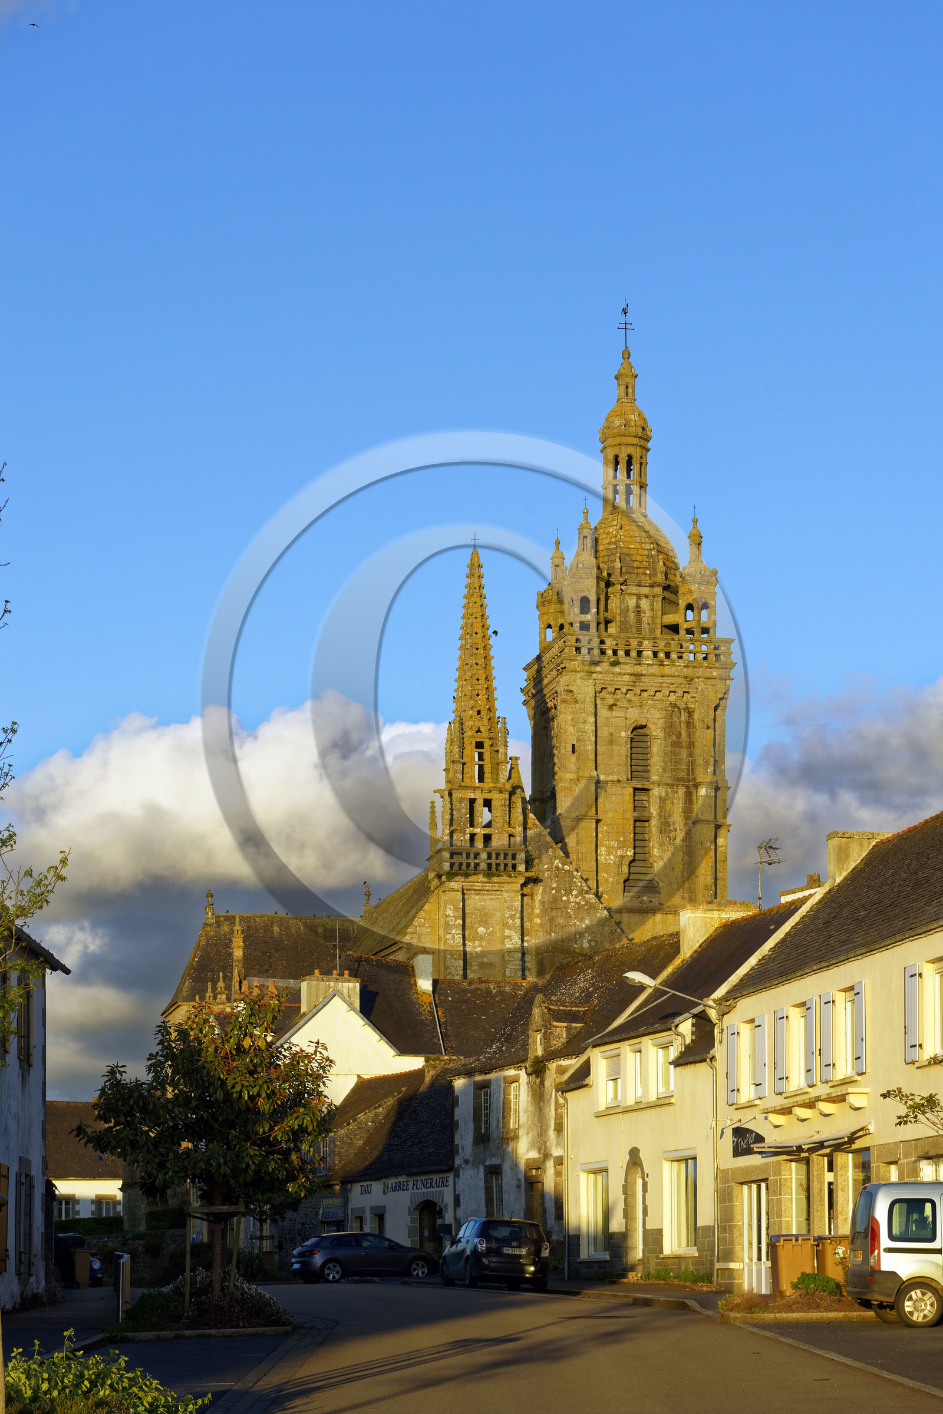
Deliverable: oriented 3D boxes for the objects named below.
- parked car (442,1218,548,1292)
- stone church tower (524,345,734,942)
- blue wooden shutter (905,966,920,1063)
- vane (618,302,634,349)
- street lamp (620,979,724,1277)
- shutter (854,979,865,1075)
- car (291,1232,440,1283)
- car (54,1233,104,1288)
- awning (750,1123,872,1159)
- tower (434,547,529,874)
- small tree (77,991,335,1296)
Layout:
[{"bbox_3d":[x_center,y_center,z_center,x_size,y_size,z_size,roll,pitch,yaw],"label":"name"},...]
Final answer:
[{"bbox_3d":[0.508,12.371,62.327,1.790,1.620,4.440,1,-9,-9],"label":"parked car"},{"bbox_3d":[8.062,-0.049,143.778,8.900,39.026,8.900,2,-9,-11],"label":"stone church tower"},{"bbox_3d":[7.151,4.994,44.689,0.045,1.557,0.460,2,-9,-13],"label":"blue wooden shutter"},{"bbox_3d":[8.273,-20.410,147.003,0.800,2.568,0.150,2,-9,-11],"label":"vane"},{"bbox_3d":[3.959,8.219,53.778,2.041,6.126,0.300,2,-9,-15],"label":"street lamp"},{"bbox_3d":[6.627,5.489,46.889,0.045,1.530,0.460,2,-9,-13],"label":"shutter"},{"bbox_3d":[-2.923,15.734,78.713,4.230,1.446,1.810,3,-10,-20],"label":"car"},{"bbox_3d":[-11.617,16.026,79.621,1.660,1.540,3.700,2,-9,-13],"label":"car"},{"bbox_3d":[5.915,7.651,48.437,0.700,0.500,4.400,2,-9,-13],"label":"awning"},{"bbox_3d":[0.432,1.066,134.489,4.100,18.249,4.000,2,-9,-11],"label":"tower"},{"bbox_3d":[-3.606,6.060,37.638,3.500,4.315,3.400,0,-9,0],"label":"small tree"}]

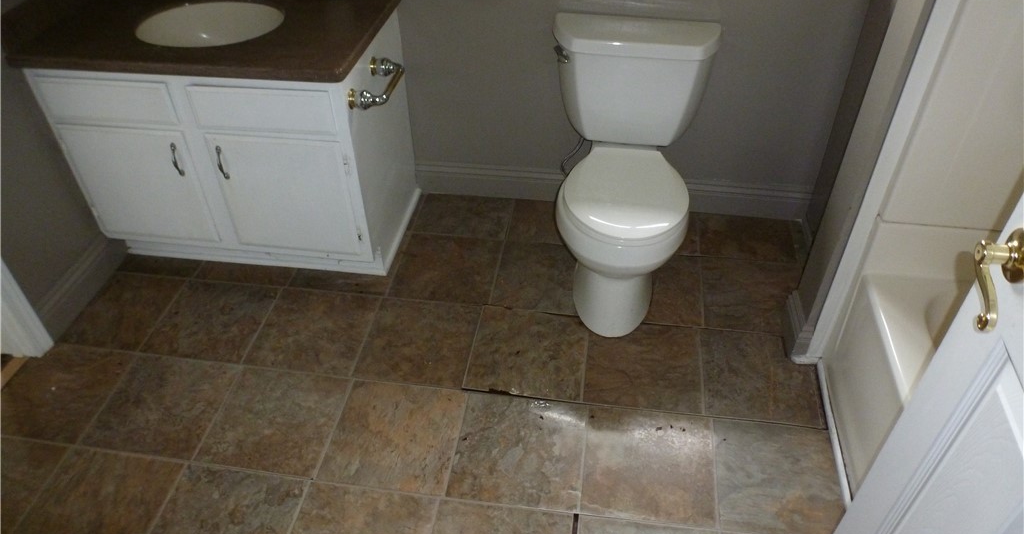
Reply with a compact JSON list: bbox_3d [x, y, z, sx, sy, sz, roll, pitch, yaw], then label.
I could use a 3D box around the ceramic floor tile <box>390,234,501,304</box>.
[{"bbox_3d":[-0.227,0.006,2.411,0.335,0.010,0.335,5,42,8],"label":"ceramic floor tile"}]

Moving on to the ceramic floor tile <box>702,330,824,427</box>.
[{"bbox_3d":[0.709,0.309,2.032,0.318,0.010,0.335,5,42,8],"label":"ceramic floor tile"}]

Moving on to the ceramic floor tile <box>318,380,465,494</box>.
[{"bbox_3d":[-0.299,0.434,1.827,0.318,0.012,0.312,5,42,7],"label":"ceramic floor tile"}]

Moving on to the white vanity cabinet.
[{"bbox_3d":[-0.850,-0.424,2.320,0.913,0.689,0.544,5,41,6],"label":"white vanity cabinet"}]

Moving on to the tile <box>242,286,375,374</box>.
[{"bbox_3d":[-0.609,0.197,2.206,0.335,0.010,0.335,5,42,8],"label":"tile"}]

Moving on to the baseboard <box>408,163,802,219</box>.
[{"bbox_3d":[0.352,-0.281,2.614,1.417,0.129,0.016,5,42,8],"label":"baseboard"}]

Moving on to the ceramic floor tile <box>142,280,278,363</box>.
[{"bbox_3d":[-0.894,0.163,2.138,0.316,0.012,0.314,5,42,7],"label":"ceramic floor tile"}]

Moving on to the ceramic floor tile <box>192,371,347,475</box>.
[{"bbox_3d":[-0.633,0.409,1.897,0.323,0.010,0.323,5,41,6],"label":"ceramic floor tile"}]

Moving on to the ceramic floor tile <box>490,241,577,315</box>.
[{"bbox_3d":[0.112,0.033,2.322,0.323,0.010,0.323,5,41,6],"label":"ceramic floor tile"}]

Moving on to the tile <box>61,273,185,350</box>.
[{"bbox_3d":[-1.242,0.142,2.289,0.275,0.010,0.335,5,42,8],"label":"tile"}]

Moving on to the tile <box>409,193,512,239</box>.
[{"bbox_3d":[-0.182,-0.185,2.627,0.335,0.010,0.250,5,42,8],"label":"tile"}]

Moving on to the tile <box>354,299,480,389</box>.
[{"bbox_3d":[-0.264,0.221,2.110,0.323,0.010,0.323,5,41,6],"label":"tile"}]

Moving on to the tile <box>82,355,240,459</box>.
[{"bbox_3d":[-0.936,0.370,1.908,0.318,0.012,0.312,5,42,7],"label":"tile"}]

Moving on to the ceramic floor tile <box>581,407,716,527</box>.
[{"bbox_3d":[0.346,0.496,1.791,0.323,0.010,0.323,5,41,6],"label":"ceramic floor tile"}]

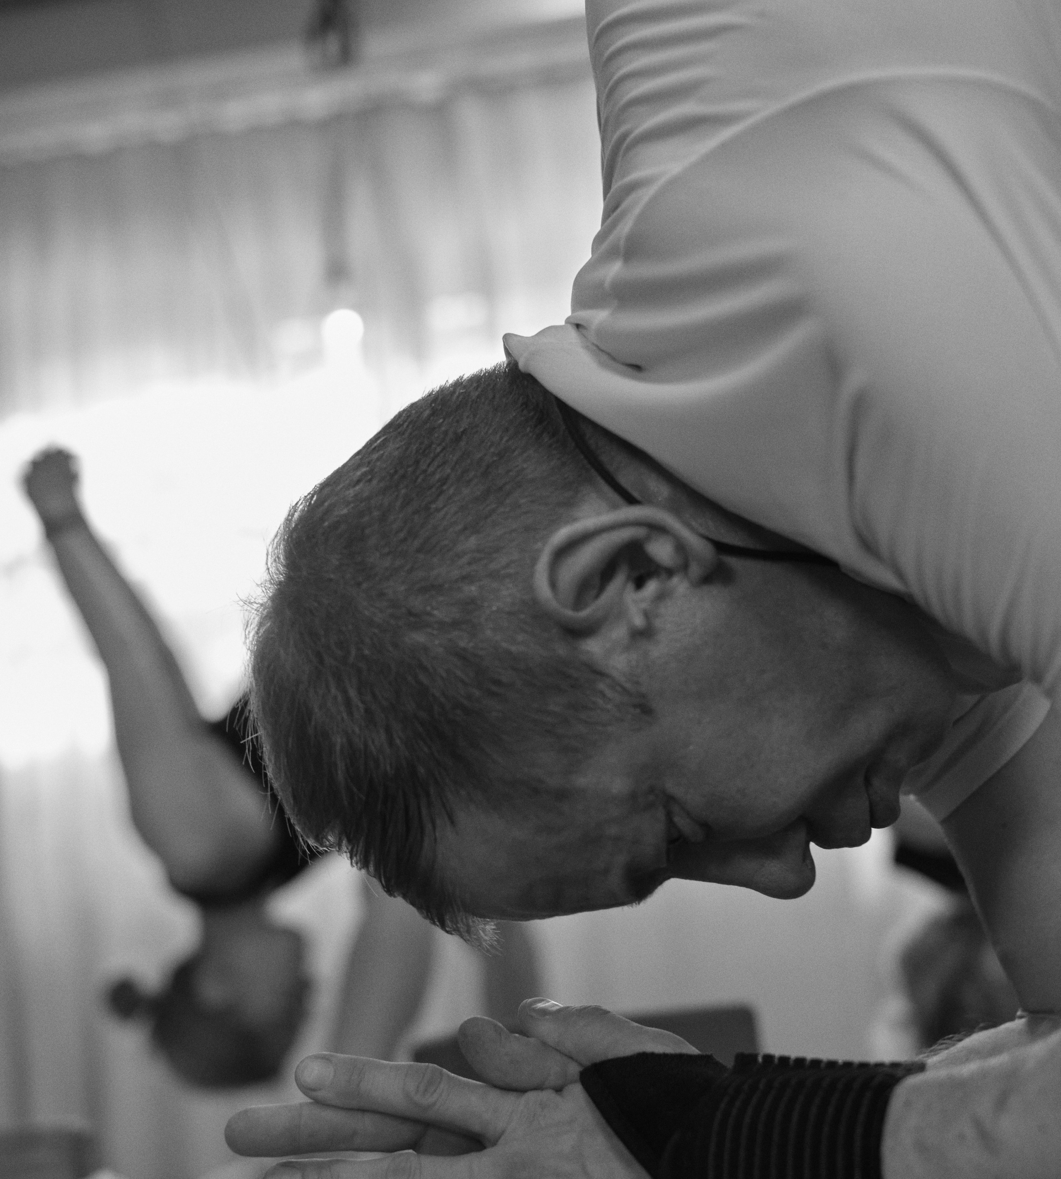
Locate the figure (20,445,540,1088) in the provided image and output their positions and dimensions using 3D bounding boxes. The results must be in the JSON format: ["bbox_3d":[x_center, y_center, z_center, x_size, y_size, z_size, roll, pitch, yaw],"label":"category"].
[{"bbox_3d":[-0.260,0.282,2.850,0.740,0.970,0.750,-9,-15,20],"label":"figure"}]

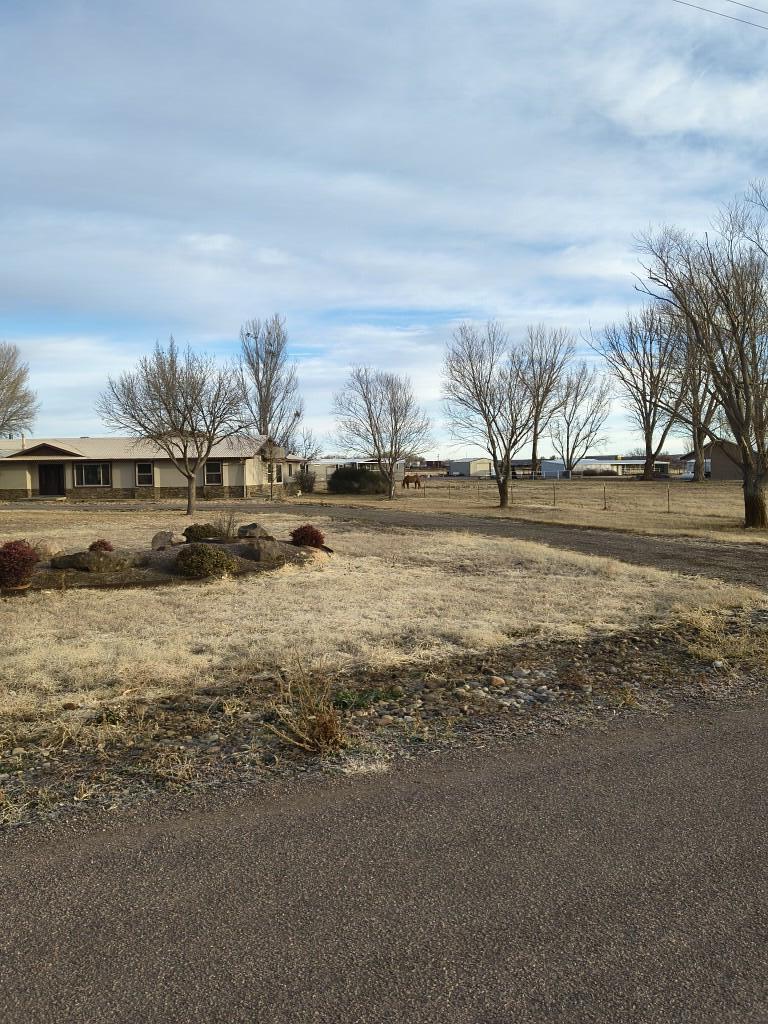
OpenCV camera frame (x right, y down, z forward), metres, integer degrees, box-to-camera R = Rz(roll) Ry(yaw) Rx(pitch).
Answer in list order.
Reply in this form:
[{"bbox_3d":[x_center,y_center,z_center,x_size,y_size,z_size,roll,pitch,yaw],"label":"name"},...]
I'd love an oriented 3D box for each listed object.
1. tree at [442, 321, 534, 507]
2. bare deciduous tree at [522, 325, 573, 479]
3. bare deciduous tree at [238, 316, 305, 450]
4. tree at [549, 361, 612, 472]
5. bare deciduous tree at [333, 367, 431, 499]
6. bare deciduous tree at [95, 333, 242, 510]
[{"bbox_3d":[5.200,-4.894,36.800,4.490,9.270,4.260,0,3,8],"label":"tree"},{"bbox_3d":[25.947,-17.562,117.000,8.530,24.210,8.530,0,3,13],"label":"bare deciduous tree"},{"bbox_3d":[-10.649,-10.247,70.000,5.940,16.900,5.640,-1,3,-8],"label":"bare deciduous tree"},{"bbox_3d":[30.558,-14.501,115.000,9.750,18.120,9.270,0,3,15],"label":"tree"},{"bbox_3d":[-0.164,-5.204,48.500,6.300,8.680,5.980,-1,3,0],"label":"bare deciduous tree"},{"bbox_3d":[-9.052,-3.678,31.500,6.260,7.590,5.950,-2,3,-16],"label":"bare deciduous tree"}]

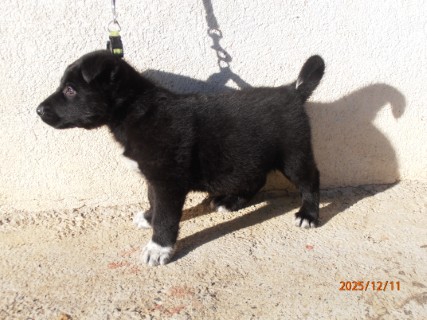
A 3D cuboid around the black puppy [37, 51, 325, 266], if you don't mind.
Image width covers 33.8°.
[{"bbox_3d":[-0.041,-0.025,1.141,0.464,0.328,0.168,-7,22,-19],"label":"black puppy"}]

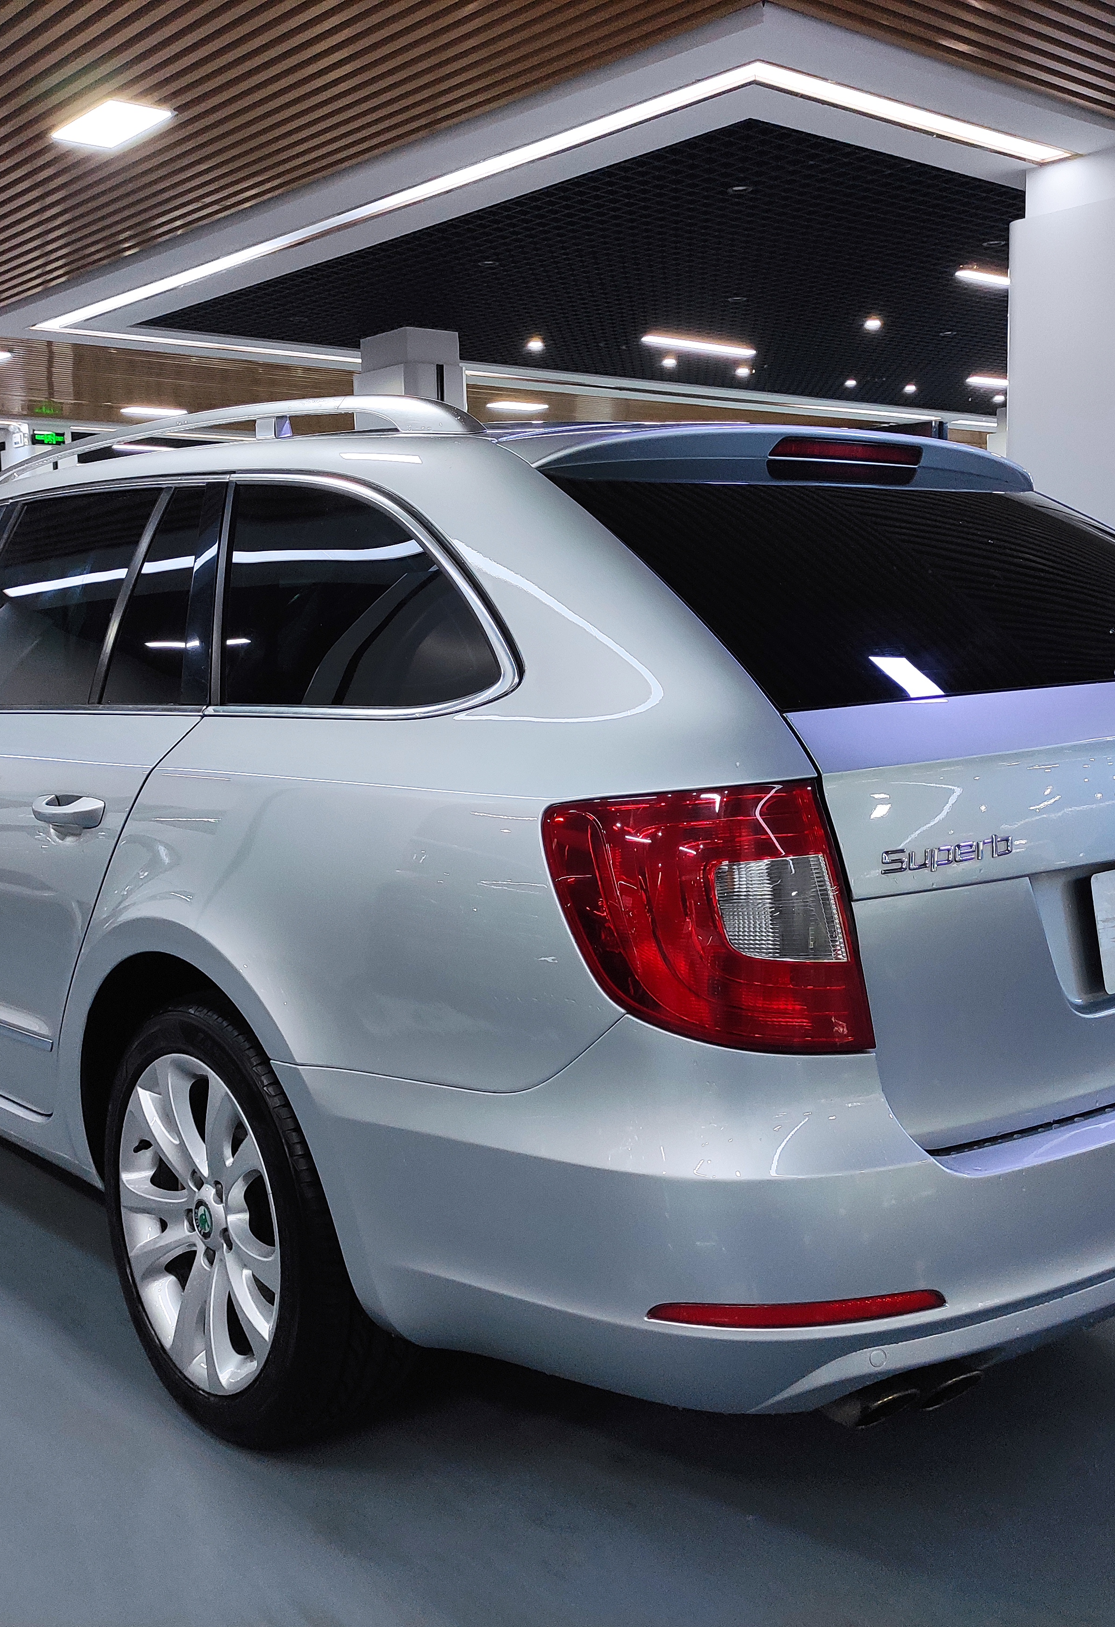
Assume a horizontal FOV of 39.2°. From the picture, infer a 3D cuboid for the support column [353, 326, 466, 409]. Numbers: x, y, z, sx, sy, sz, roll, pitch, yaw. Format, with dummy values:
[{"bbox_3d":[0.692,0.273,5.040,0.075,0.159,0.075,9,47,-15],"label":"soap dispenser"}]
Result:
[{"bbox_3d":[-1.047,-1.921,11.636,0.500,3.137,0.630,-8,10,-40],"label":"support column"}]

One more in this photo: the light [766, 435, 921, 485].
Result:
[{"bbox_3d":[0.416,-0.511,2.270,0.350,0.070,0.050,-7,9,-40],"label":"light"}]

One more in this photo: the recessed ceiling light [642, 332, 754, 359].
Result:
[{"bbox_3d":[1.101,-3.653,12.218,1.200,0.050,0.120,-8,10,-40],"label":"recessed ceiling light"}]

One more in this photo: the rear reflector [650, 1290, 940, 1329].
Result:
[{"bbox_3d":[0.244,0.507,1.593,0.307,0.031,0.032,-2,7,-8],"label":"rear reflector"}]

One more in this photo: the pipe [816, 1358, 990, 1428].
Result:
[{"bbox_3d":[0.348,0.613,1.737,0.200,0.066,0.140,-7,9,-40],"label":"pipe"}]

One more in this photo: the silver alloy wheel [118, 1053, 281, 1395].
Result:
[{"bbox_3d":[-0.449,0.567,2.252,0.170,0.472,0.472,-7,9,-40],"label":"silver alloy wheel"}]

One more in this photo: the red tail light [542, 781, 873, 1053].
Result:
[{"bbox_3d":[0.161,0.117,1.602,0.295,0.275,0.210,-7,9,-40],"label":"red tail light"}]

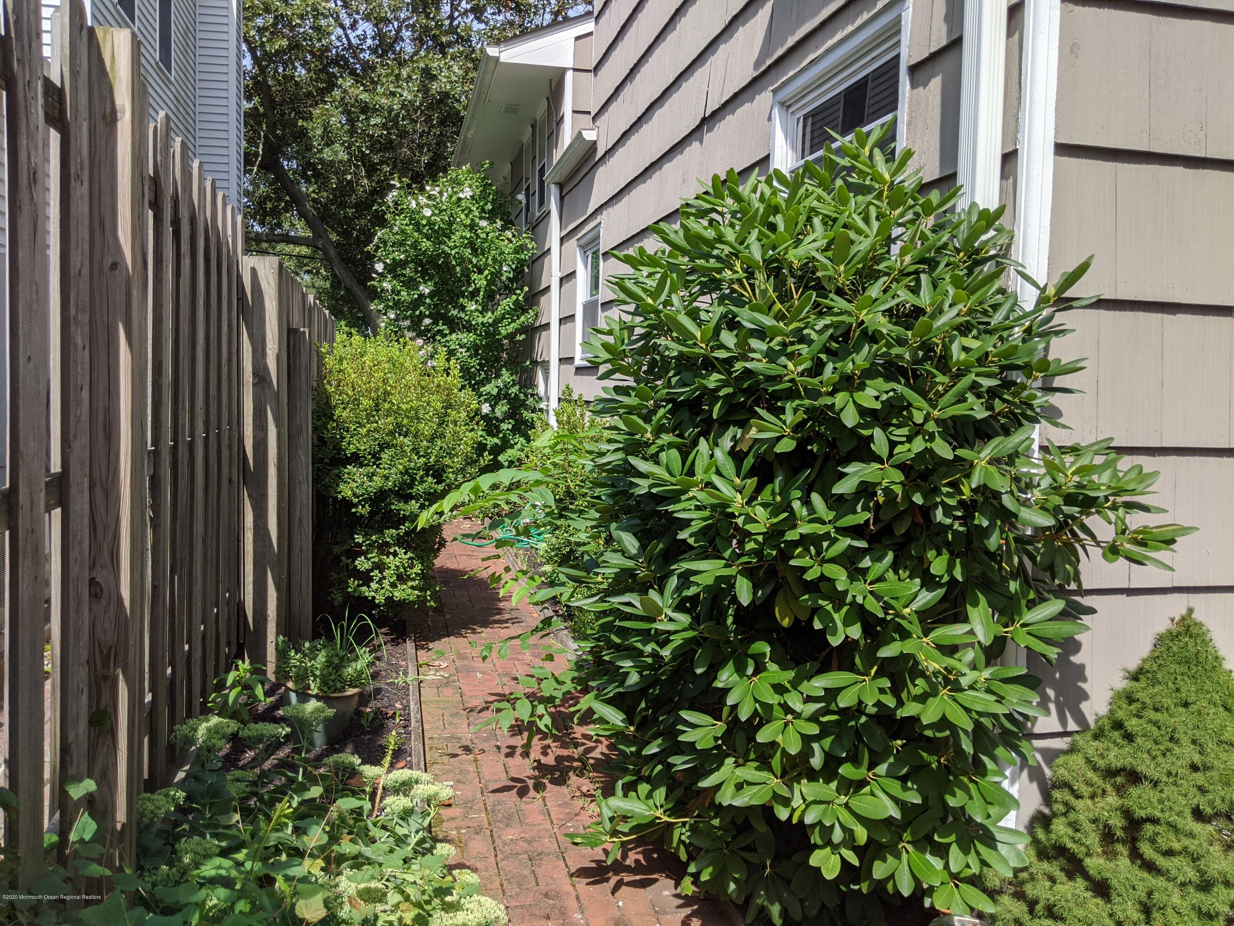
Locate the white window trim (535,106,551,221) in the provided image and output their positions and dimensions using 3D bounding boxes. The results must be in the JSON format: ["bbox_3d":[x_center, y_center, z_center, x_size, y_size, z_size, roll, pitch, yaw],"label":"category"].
[{"bbox_3d":[-0.816,-3.285,10.575,0.090,1.200,0.870,0,5,-13],"label":"white window trim"}]

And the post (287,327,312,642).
[{"bbox_3d":[-1.493,0.177,4.530,0.105,1.609,0.105,0,5,-13],"label":"post"}]

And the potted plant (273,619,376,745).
[{"bbox_3d":[-1.119,0.817,3.713,0.380,0.430,0.360,0,5,-13],"label":"potted plant"}]

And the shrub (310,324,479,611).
[{"bbox_3d":[-1.355,0.020,6.021,1.030,1.700,1.150,0,5,-13],"label":"shrub"}]

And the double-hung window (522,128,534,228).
[{"bbox_3d":[-1.064,-3.388,11.693,0.100,1.180,0.830,0,5,-13],"label":"double-hung window"}]

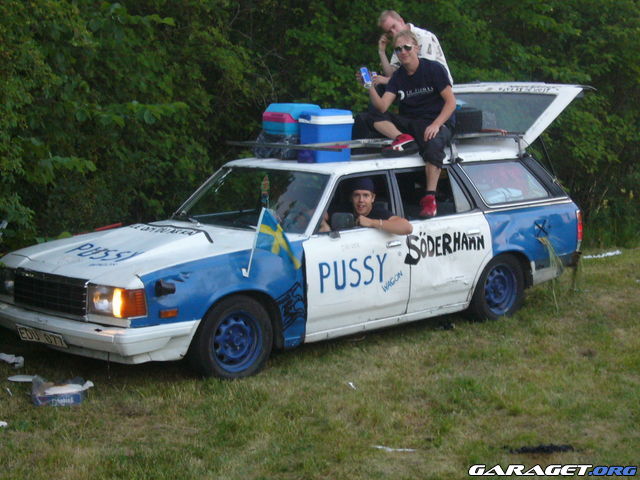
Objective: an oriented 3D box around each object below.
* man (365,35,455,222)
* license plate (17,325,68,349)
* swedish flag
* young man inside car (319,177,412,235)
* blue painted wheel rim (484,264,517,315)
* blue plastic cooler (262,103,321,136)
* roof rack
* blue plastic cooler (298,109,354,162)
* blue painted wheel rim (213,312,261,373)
[{"bbox_3d":[0.662,-0.839,9.900,0.680,1.300,0.720,0,7,5],"label":"man"},{"bbox_3d":[-1.720,0.603,8.465,0.520,0.115,0.020,6,25,46],"label":"license plate"},{"bbox_3d":[-0.271,-0.010,8.720,0.280,0.370,0.090,-4,8,-25],"label":"swedish flag"},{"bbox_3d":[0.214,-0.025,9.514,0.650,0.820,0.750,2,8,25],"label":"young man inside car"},{"bbox_3d":[1.325,0.371,10.363,0.382,0.382,0.140,-8,10,-43],"label":"blue painted wheel rim"},{"bbox_3d":[-0.216,-0.910,10.314,0.370,0.250,0.260,-7,9,-39],"label":"blue plastic cooler"},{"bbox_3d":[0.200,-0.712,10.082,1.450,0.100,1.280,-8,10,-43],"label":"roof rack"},{"bbox_3d":[0.036,-0.726,9.509,0.335,0.355,0.230,-6,9,-34],"label":"blue plastic cooler"},{"bbox_3d":[-0.555,0.635,8.568,0.382,0.382,0.140,-8,10,-43],"label":"blue painted wheel rim"}]

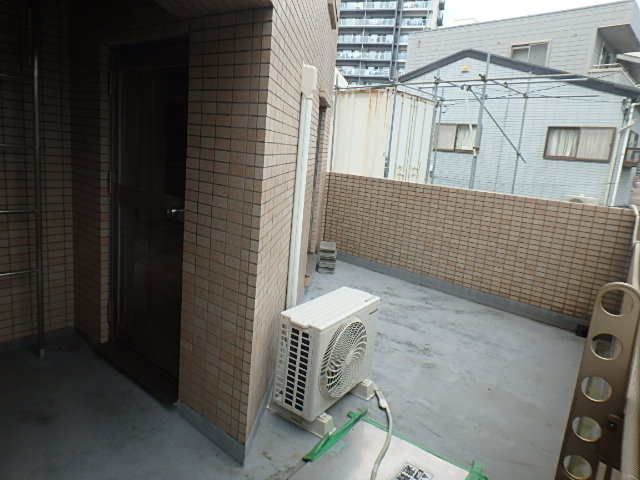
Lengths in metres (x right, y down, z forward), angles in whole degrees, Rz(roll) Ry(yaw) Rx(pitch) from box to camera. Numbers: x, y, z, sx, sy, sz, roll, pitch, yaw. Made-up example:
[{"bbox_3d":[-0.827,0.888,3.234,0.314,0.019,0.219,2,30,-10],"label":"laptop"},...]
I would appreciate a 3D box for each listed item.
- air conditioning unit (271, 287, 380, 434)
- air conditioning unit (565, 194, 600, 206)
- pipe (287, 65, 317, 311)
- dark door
[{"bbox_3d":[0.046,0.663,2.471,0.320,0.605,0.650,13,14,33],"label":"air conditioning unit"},{"bbox_3d":[7.344,-0.913,11.946,0.820,0.570,0.300,16,16,41],"label":"air conditioning unit"},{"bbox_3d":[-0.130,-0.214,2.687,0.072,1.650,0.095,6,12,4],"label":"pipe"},{"bbox_3d":[-0.918,-0.125,2.293,0.750,1.755,0.080,14,14,34],"label":"dark door"}]

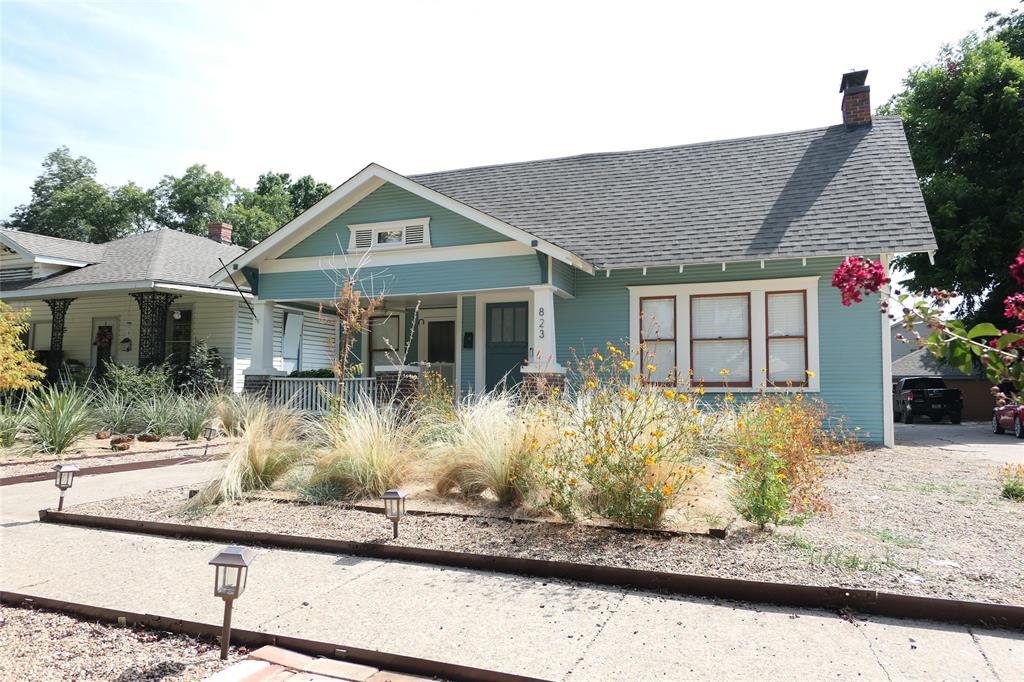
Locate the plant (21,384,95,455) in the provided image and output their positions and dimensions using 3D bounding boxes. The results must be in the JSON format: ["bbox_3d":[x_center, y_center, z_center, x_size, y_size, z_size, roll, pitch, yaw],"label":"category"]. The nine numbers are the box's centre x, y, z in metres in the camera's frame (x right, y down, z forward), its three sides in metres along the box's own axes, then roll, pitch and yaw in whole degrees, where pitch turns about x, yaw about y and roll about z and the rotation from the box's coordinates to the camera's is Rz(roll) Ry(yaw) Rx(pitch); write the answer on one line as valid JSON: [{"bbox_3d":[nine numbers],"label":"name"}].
[{"bbox_3d":[-6.124,1.008,9.245,0.860,0.970,0.860,2,-4,-33],"label":"plant"}]

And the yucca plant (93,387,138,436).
[{"bbox_3d":[-7.169,1.230,12.365,0.780,0.870,0.780,2,-4,-30],"label":"yucca plant"}]

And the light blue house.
[{"bbox_3d":[1.832,-1.736,16.196,13.100,7.400,10.300,-1,-4,23],"label":"light blue house"}]

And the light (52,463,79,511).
[{"bbox_3d":[-3.470,1.133,5.274,0.139,0.345,0.139,2,-5,33],"label":"light"}]

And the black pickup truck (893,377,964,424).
[{"bbox_3d":[16.746,2.276,27.870,1.960,1.860,5.500,-1,-4,23],"label":"black pickup truck"}]

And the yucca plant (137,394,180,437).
[{"bbox_3d":[-6.225,1.277,12.075,0.740,0.750,0.740,2,-4,-27],"label":"yucca plant"}]

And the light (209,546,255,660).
[{"bbox_3d":[-1.056,0.986,2.550,0.137,0.410,0.137,4,0,-5],"label":"light"}]

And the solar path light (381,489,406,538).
[{"bbox_3d":[-0.718,1.068,4.202,0.142,0.302,0.142,-2,-3,3],"label":"solar path light"}]

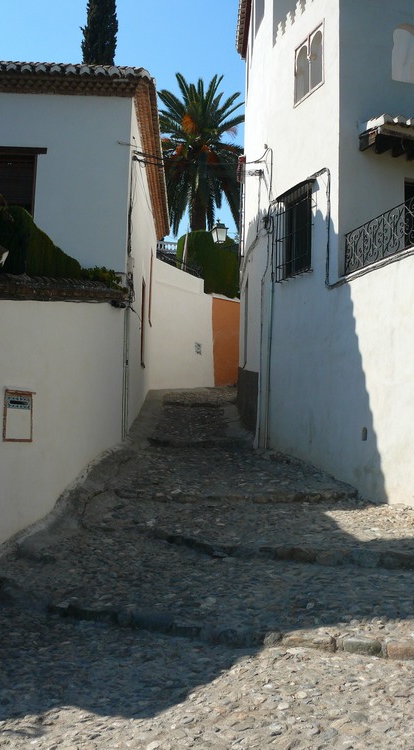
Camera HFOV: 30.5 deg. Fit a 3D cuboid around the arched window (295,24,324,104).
[{"bbox_3d":[1.435,-4.335,10.600,0.150,0.840,0.880,3,-4,-21],"label":"arched window"}]

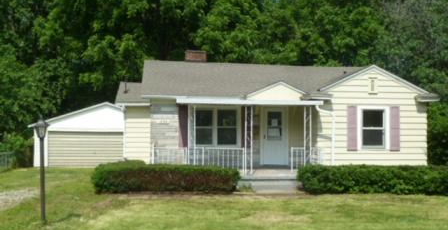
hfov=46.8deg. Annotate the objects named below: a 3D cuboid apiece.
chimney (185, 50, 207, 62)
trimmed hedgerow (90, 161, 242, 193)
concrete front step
[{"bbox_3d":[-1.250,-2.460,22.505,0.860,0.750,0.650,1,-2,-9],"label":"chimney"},{"bbox_3d":[-1.761,1.925,16.041,4.420,0.900,0.950,1,-2,-9],"label":"trimmed hedgerow"},{"bbox_3d":[1.473,2.269,16.821,1.980,0.400,0.500,1,-2,-9],"label":"concrete front step"}]

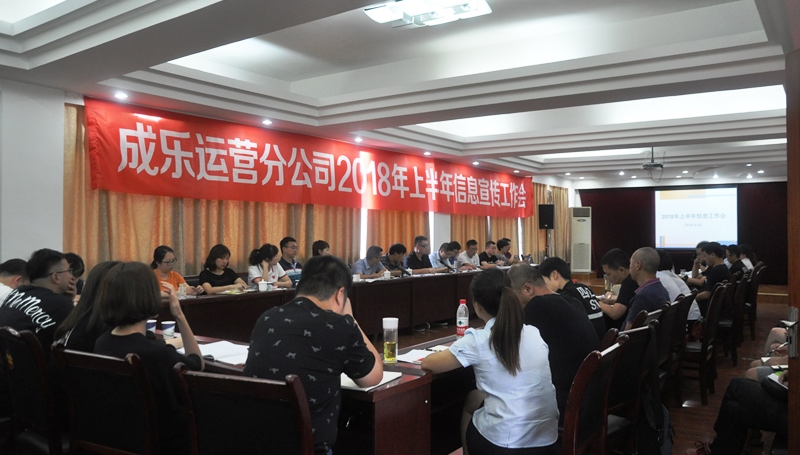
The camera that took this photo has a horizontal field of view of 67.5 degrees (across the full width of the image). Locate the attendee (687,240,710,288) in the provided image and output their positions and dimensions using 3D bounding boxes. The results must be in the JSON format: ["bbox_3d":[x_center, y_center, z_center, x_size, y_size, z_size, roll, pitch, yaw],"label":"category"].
[{"bbox_3d":[3.638,0.804,7.131,0.750,1.280,0.520,1,0,37],"label":"attendee"}]

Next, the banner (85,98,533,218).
[{"bbox_3d":[0.028,-0.786,10.222,0.050,0.930,10.550,1,0,37],"label":"banner"}]

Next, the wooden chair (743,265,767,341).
[{"bbox_3d":[4.544,0.970,7.965,0.540,0.965,0.450,1,0,37],"label":"wooden chair"}]

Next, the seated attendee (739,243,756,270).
[{"bbox_3d":[4.457,0.873,7.899,0.730,1.270,0.500,1,0,37],"label":"seated attendee"}]

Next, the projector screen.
[{"bbox_3d":[7.523,-0.219,15.253,1.960,1.600,0.060,1,0,37],"label":"projector screen"}]

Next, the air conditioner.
[{"bbox_3d":[5.053,0.349,16.672,0.550,1.800,0.380,1,0,23],"label":"air conditioner"}]

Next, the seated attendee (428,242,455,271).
[{"bbox_3d":[0.798,0.855,9.825,0.750,1.200,0.540,1,0,27],"label":"seated attendee"}]

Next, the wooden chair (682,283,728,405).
[{"bbox_3d":[2.447,0.953,5.107,0.540,0.965,0.450,1,0,37],"label":"wooden chair"}]

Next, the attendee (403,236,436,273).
[{"bbox_3d":[0.371,0.786,9.307,0.800,1.310,0.550,1,0,30],"label":"attendee"}]

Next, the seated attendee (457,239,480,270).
[{"bbox_3d":[1.345,0.847,10.565,0.780,1.240,0.570,1,0,37],"label":"seated attendee"}]

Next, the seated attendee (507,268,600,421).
[{"bbox_3d":[0.663,0.823,3.200,0.800,1.260,0.560,1,0,40],"label":"seated attendee"}]

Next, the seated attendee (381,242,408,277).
[{"bbox_3d":[-0.011,0.838,8.535,0.780,1.200,0.520,1,0,32],"label":"seated attendee"}]

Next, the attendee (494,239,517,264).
[{"bbox_3d":[2.079,0.864,11.552,0.780,1.240,0.530,1,0,29],"label":"attendee"}]

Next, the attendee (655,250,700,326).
[{"bbox_3d":[2.122,0.820,4.926,0.750,1.260,0.520,1,0,37],"label":"attendee"}]

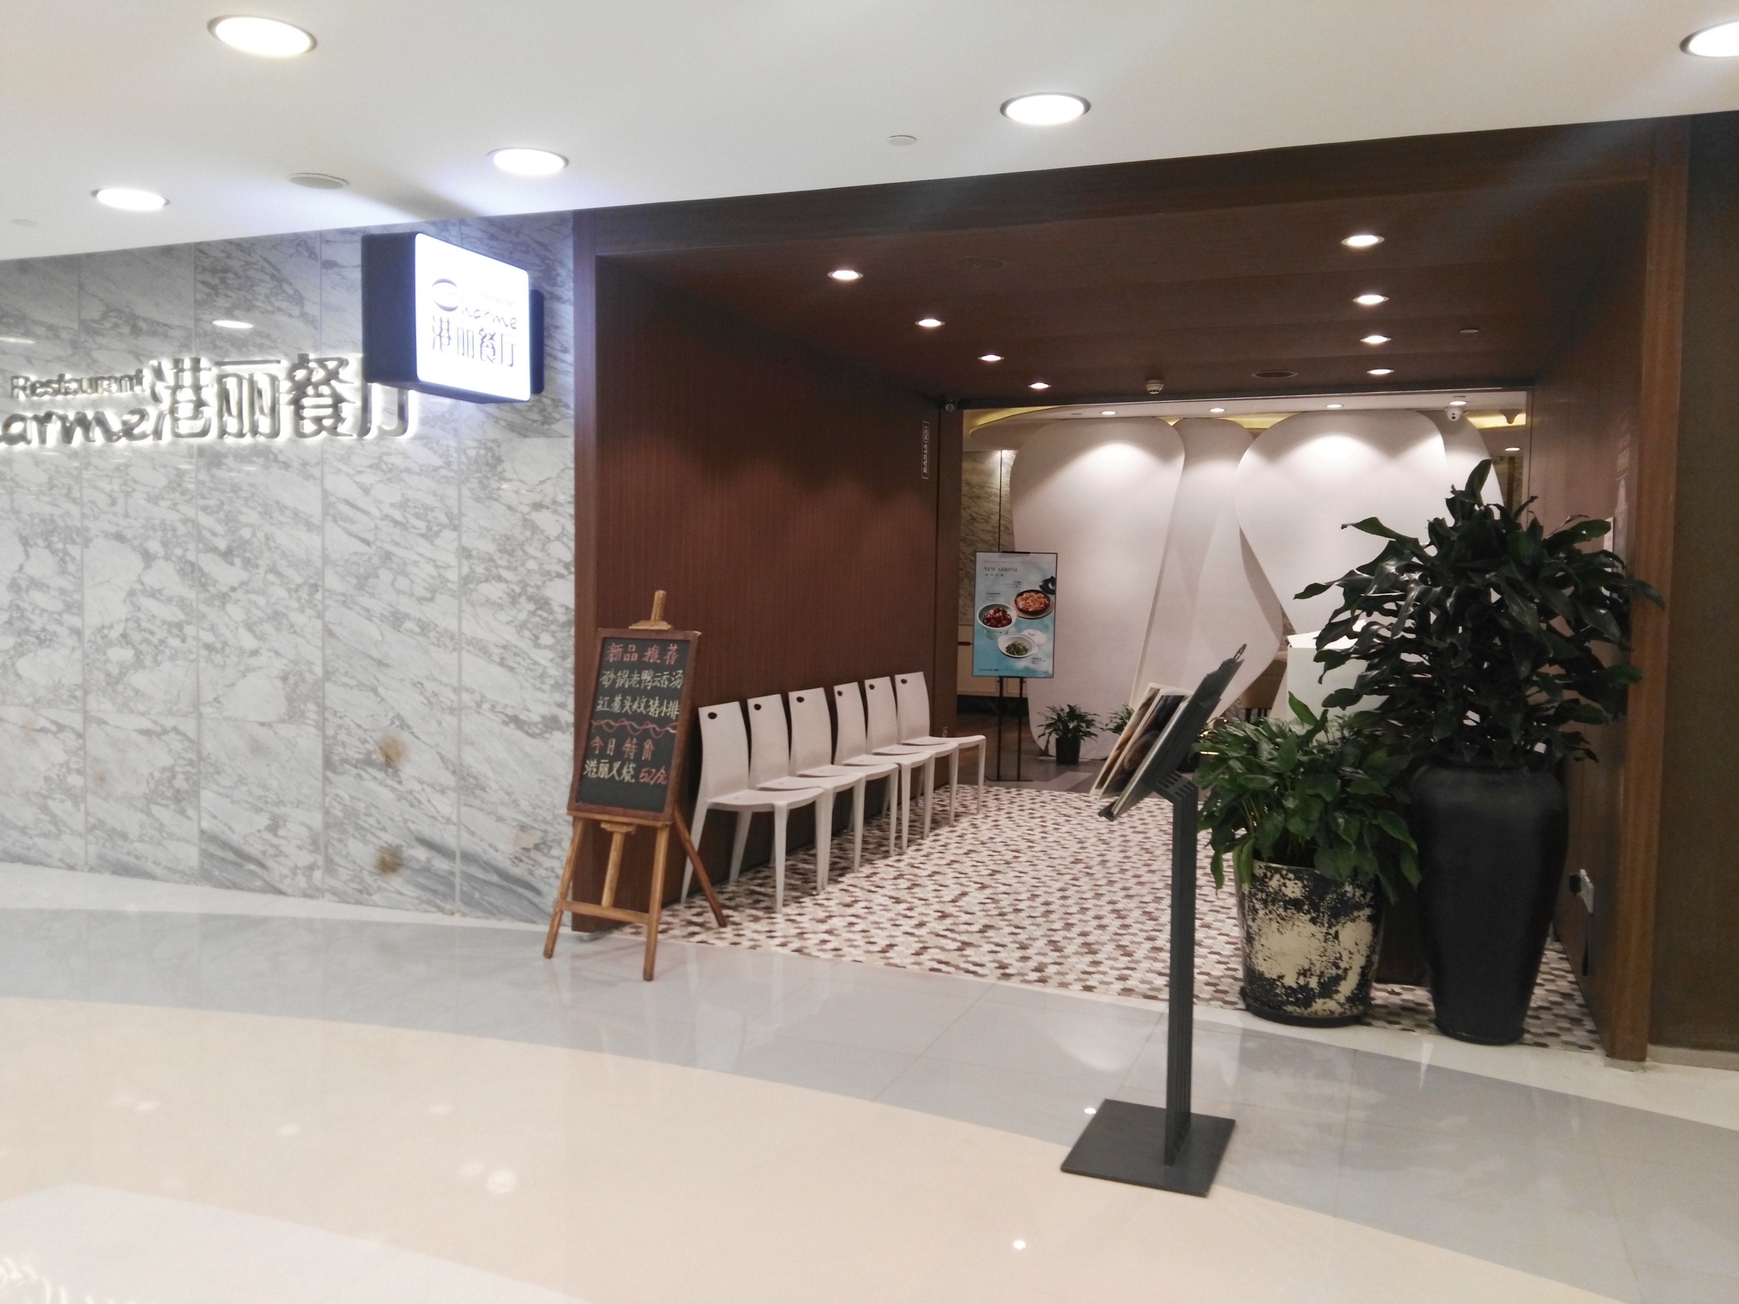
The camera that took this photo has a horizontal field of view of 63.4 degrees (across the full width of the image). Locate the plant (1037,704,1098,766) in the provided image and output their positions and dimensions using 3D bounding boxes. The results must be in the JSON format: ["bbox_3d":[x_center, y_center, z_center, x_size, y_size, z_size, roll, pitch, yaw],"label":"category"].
[{"bbox_3d":[1.520,0.625,10.790,0.442,0.449,0.442,2,3,20],"label":"plant"}]

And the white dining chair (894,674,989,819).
[{"bbox_3d":[0.387,0.546,8.347,0.509,0.826,0.460,2,3,20],"label":"white dining chair"}]

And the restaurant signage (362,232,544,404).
[{"bbox_3d":[-1.481,-1.172,5.079,0.223,0.499,0.760,2,3,20],"label":"restaurant signage"}]

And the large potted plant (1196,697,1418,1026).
[{"bbox_3d":[1.421,0.660,4.569,0.713,1.018,0.699,2,3,21],"label":"large potted plant"}]

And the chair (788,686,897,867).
[{"bbox_3d":[-0.149,0.617,6.980,0.492,0.835,0.464,2,3,25],"label":"chair"}]

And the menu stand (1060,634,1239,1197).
[{"bbox_3d":[0.707,0.592,3.422,0.377,1.231,0.504,2,3,21],"label":"menu stand"}]

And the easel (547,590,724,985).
[{"bbox_3d":[-0.749,0.438,5.222,0.500,1.328,0.787,3,3,31],"label":"easel"}]

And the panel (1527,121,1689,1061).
[{"bbox_3d":[2.999,-0.231,5.974,0.101,2.730,4.035,2,3,21],"label":"panel"}]

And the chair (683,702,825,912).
[{"bbox_3d":[-0.489,0.650,6.088,0.492,0.835,0.464,2,3,21],"label":"chair"}]

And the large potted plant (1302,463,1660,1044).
[{"bbox_3d":[1.856,0.305,4.329,1.022,1.765,1.022,2,3,21],"label":"large potted plant"}]

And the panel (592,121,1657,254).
[{"bbox_3d":[0.634,-1.519,4.718,3.511,0.177,0.075,2,3,20],"label":"panel"}]

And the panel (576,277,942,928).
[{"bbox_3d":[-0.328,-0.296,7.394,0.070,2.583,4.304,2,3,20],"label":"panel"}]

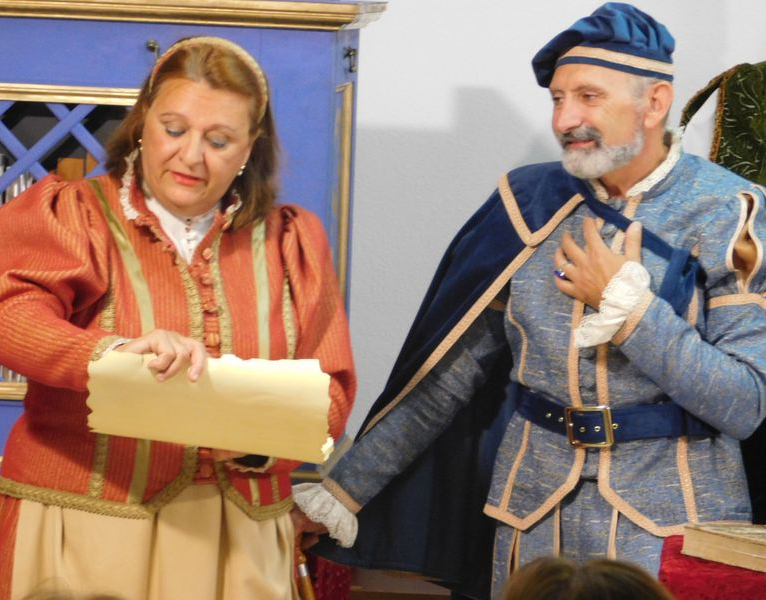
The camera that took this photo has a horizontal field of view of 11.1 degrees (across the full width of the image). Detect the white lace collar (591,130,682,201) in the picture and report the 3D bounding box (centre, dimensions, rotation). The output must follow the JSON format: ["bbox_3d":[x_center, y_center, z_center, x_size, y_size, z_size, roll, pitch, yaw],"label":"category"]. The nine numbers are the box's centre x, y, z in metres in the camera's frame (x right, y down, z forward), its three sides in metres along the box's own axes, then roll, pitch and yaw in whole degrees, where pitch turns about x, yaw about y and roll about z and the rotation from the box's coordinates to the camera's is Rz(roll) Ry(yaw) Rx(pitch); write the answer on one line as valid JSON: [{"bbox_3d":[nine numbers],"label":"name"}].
[{"bbox_3d":[0.379,-0.203,5.900,0.140,0.095,0.140,4,5,24],"label":"white lace collar"}]

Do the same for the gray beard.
[{"bbox_3d":[0.307,-0.218,5.840,0.110,0.083,0.135,-2,6,-40],"label":"gray beard"}]

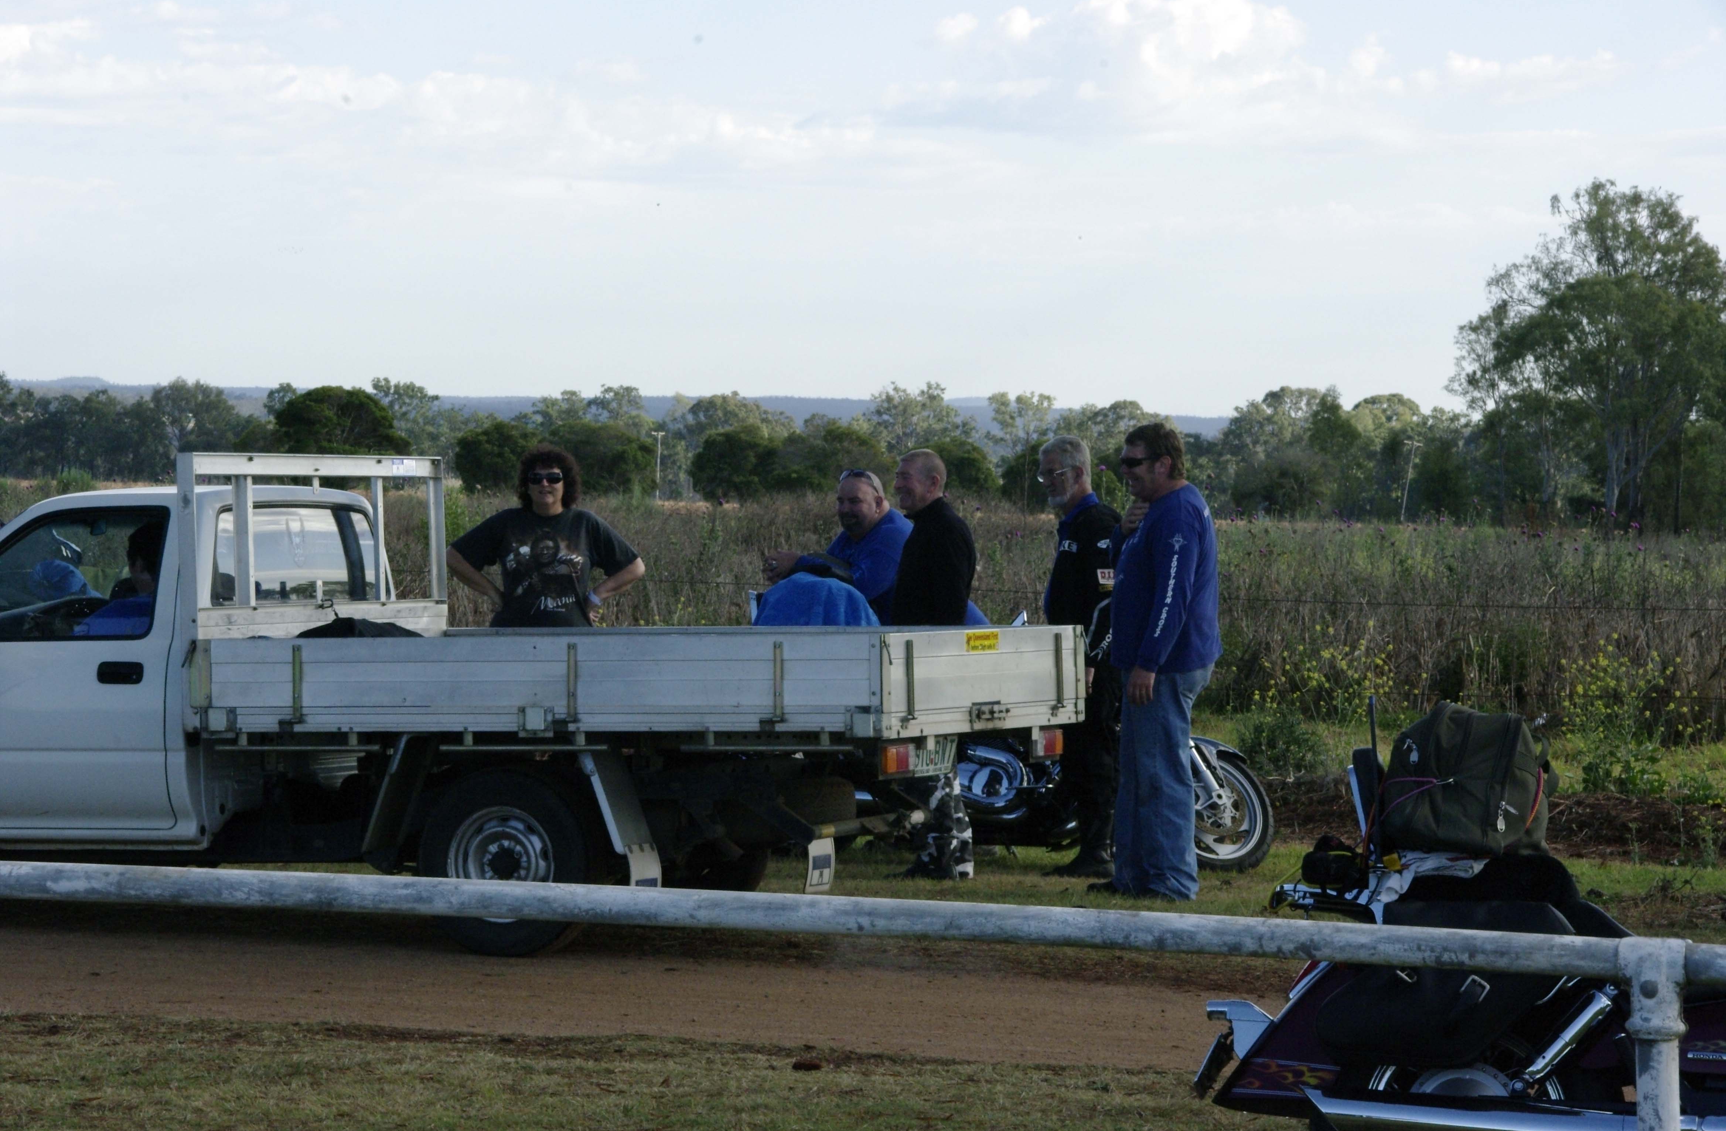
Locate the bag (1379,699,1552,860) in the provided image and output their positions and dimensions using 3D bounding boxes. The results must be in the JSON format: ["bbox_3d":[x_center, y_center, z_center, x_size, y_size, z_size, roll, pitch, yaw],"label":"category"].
[{"bbox_3d":[1.255,0.445,12.650,0.280,0.325,0.340,-1,0,17],"label":"bag"}]

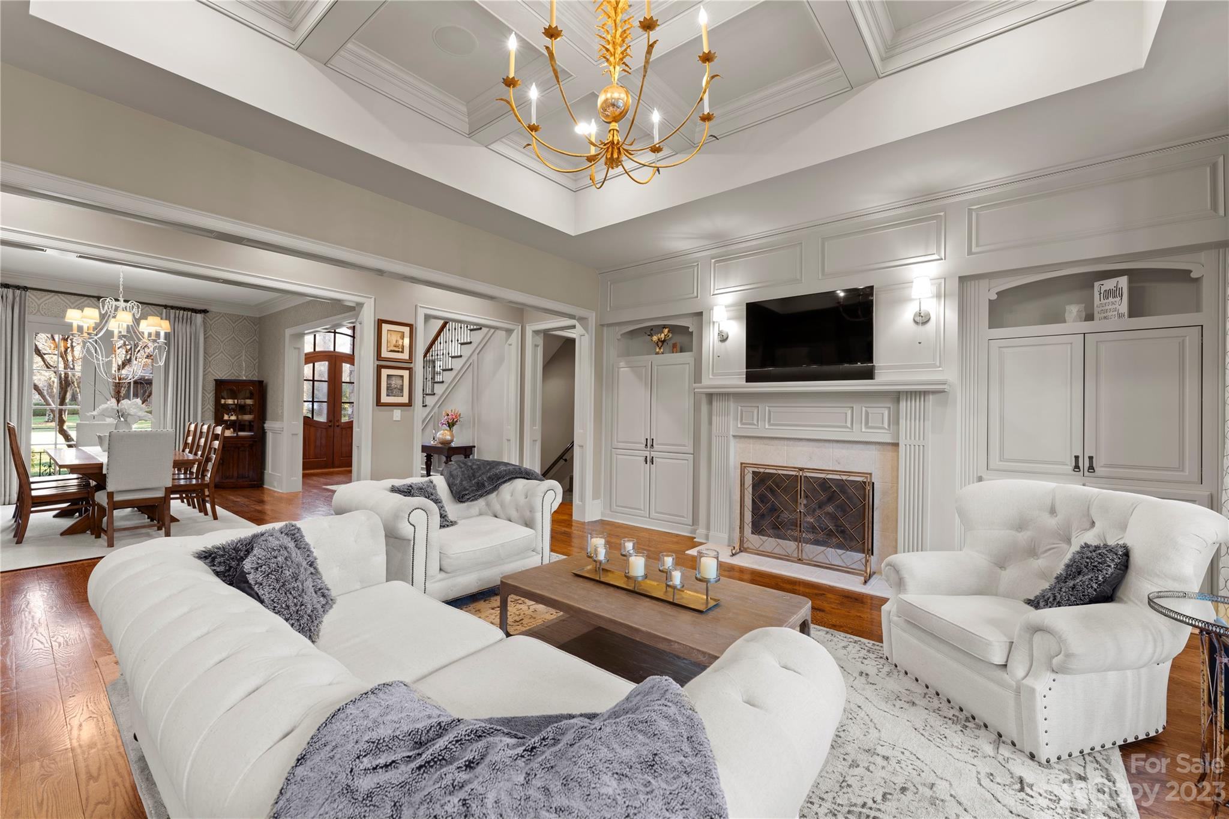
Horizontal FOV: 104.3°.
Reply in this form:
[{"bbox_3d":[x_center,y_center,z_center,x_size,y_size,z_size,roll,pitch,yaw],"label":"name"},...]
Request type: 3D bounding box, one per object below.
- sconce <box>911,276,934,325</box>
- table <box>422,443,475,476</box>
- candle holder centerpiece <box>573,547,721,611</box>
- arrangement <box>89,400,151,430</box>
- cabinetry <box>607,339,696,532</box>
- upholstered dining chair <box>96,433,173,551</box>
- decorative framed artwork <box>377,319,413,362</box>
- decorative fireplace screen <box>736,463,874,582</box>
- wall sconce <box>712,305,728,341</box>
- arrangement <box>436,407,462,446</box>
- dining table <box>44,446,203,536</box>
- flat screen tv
[{"bbox_3d":[2.310,-0.824,3.596,0.145,0.360,0.175,1,0,38],"label":"sconce"},{"bbox_3d":[-2.633,0.909,7.194,1.150,0.765,0.420,1,0,38],"label":"table"},{"bbox_3d":[0.146,0.781,2.446,0.825,0.250,0.175,1,0,38],"label":"candle holder centerpiece"},{"bbox_3d":[-5.362,0.179,5.208,0.420,0.610,0.460,1,0,38],"label":"arrangement"},{"bbox_3d":[0.494,0.323,5.534,1.210,2.000,0.400,1,0,38],"label":"cabinetry"},{"bbox_3d":[-4.695,0.730,4.696,0.600,1.060,0.470,1,0,38],"label":"upholstered dining chair"},{"bbox_3d":[-2.434,-0.755,5.347,0.030,0.450,0.405,1,0,38],"label":"decorative framed artwork"},{"bbox_3d":[1.598,0.917,4.114,1.100,0.830,0.300,1,0,38],"label":"decorative fireplace screen"},{"bbox_3d":[1.025,-0.835,4.615,0.145,0.360,0.175,1,0,38],"label":"wall sconce"},{"bbox_3d":[-2.413,0.259,7.003,0.280,0.550,0.280,1,0,38],"label":"arrangement"},{"bbox_3d":[-5.485,0.870,5.292,2.450,0.767,0.970,1,0,38],"label":"dining table"},{"bbox_3d":[1.657,-0.620,4.144,1.070,0.745,0.080,1,0,38],"label":"flat screen tv"}]

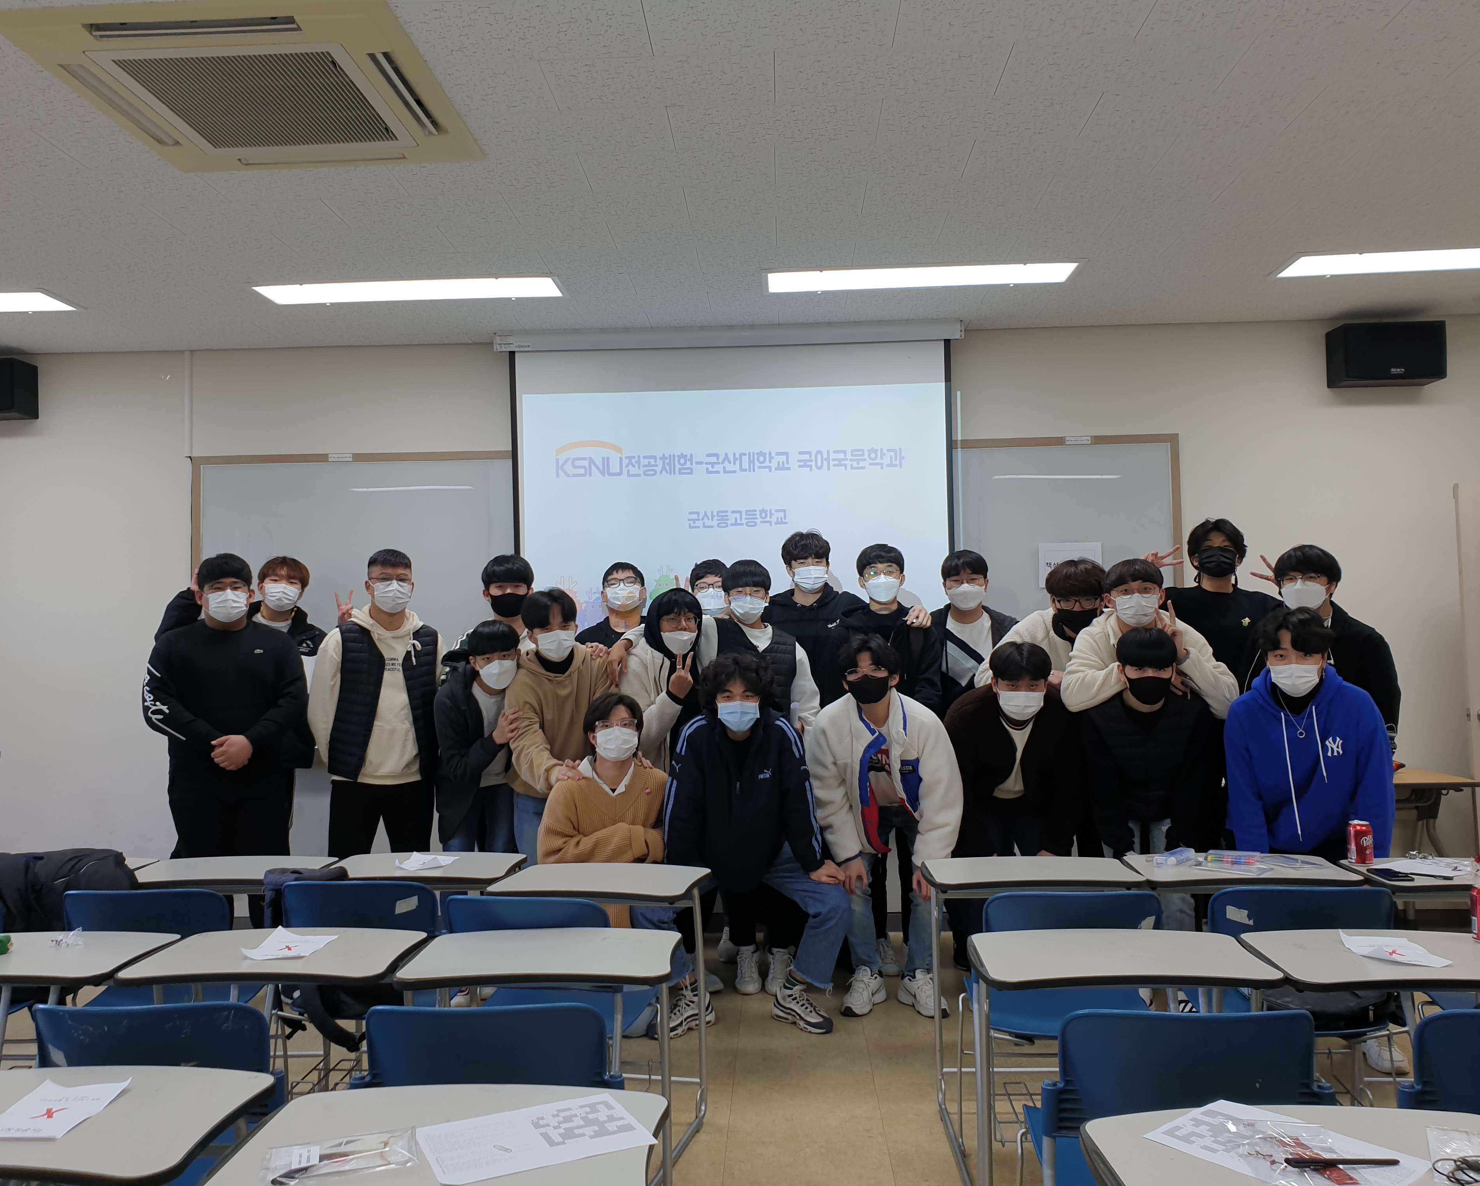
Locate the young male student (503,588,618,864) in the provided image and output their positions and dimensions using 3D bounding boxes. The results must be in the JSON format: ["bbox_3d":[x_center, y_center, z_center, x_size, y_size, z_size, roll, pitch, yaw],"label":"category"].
[{"bbox_3d":[-0.684,0.807,4.580,0.530,1.650,0.550,-1,-2,-14],"label":"young male student"}]

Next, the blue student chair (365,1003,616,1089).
[{"bbox_3d":[-0.445,1.151,2.389,0.490,0.785,0.520,-1,-1,2],"label":"blue student chair"}]

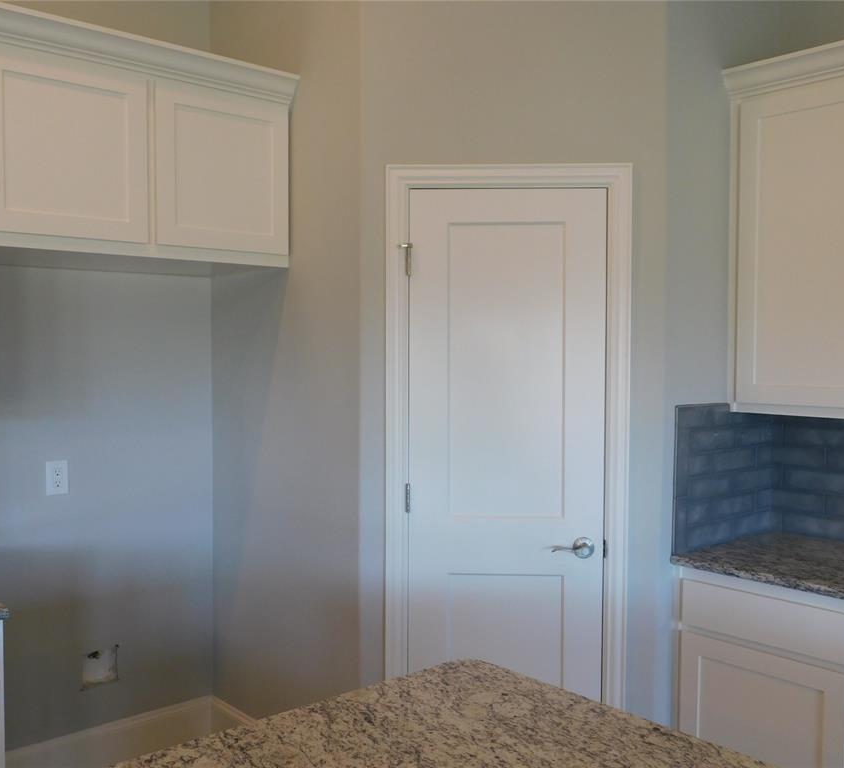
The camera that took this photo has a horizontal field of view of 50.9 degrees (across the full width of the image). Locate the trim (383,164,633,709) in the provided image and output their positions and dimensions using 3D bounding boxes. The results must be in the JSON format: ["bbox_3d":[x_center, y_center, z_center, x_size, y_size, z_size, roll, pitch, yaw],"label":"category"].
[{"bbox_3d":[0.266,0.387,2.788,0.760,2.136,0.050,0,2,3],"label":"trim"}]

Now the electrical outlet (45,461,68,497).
[{"bbox_3d":[-1.284,0.333,3.130,0.074,0.117,0.010,-2,3,-41],"label":"electrical outlet"}]

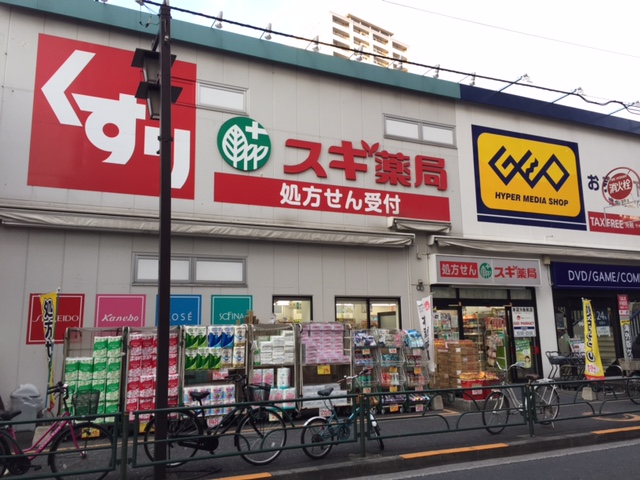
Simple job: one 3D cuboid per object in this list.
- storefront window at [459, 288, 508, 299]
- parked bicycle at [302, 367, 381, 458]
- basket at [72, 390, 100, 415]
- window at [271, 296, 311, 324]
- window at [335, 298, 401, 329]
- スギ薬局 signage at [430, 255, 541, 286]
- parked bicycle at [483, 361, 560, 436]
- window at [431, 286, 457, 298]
[{"bbox_3d":[4.362,1.442,14.254,1.650,0.280,0.070,3,-11,-25],"label":"storefront window"},{"bbox_3d":[0.308,2.331,7.234,1.330,1.070,0.540,4,-11,-29],"label":"parked bicycle"},{"bbox_3d":[-2.565,1.797,5.892,0.280,0.280,0.350,3,-11,-25],"label":"basket"},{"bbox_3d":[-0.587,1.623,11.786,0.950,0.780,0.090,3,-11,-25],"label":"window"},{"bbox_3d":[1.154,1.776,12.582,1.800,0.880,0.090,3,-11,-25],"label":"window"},{"bbox_3d":[4.471,0.850,14.201,3.550,0.740,0.220,3,-11,-25],"label":"スギ薬局 signage"},{"bbox_3d":[3.308,2.543,8.807,1.760,1.070,0.570,4,-11,-29],"label":"parked bicycle"},{"bbox_3d":[3.184,1.351,13.712,0.770,0.300,0.070,3,-11,-25],"label":"window"}]

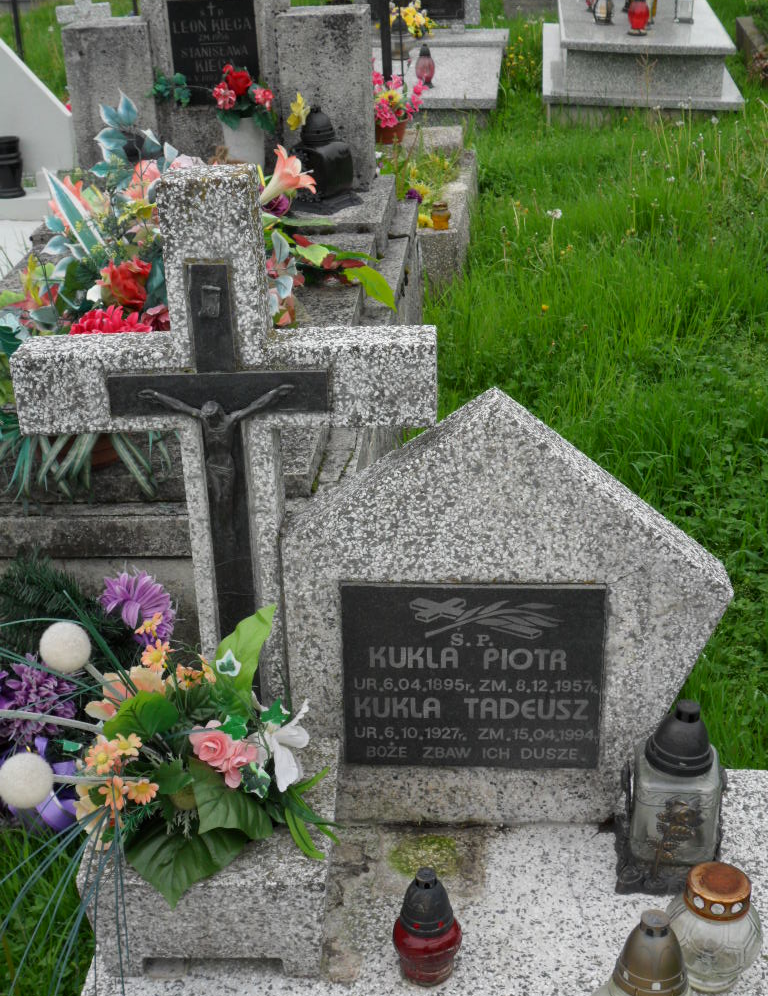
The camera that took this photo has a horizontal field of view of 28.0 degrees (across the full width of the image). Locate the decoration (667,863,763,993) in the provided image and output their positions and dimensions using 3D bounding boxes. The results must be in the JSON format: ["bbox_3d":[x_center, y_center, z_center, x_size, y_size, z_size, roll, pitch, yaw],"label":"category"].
[{"bbox_3d":[0.445,0.567,2.042,0.127,0.165,0.127,-1,27,0],"label":"decoration"}]

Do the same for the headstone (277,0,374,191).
[{"bbox_3d":[-0.170,-1.224,4.714,0.260,0.531,0.155,2,27,5],"label":"headstone"}]

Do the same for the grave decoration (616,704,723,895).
[{"bbox_3d":[0.420,0.412,2.217,0.145,0.282,0.140,2,27,6],"label":"grave decoration"}]

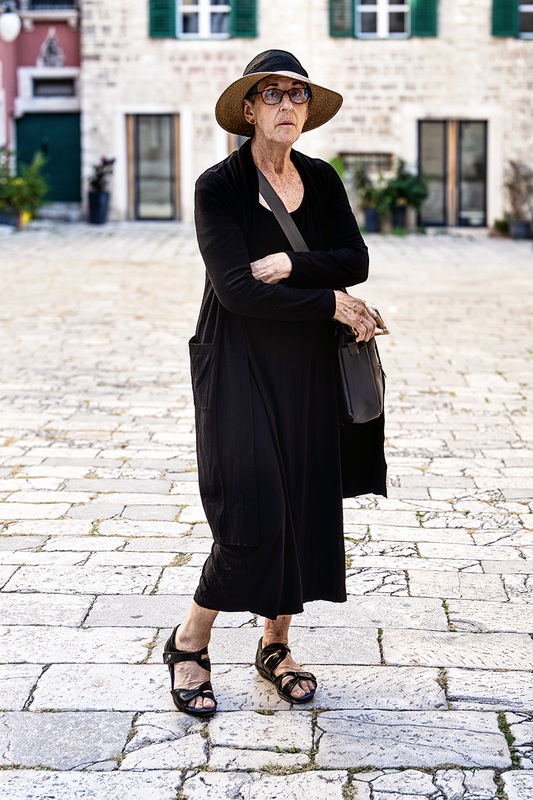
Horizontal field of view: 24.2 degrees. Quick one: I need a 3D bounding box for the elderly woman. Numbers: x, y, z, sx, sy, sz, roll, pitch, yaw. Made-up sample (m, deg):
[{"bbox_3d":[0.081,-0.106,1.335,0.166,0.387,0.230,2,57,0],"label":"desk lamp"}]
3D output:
[{"bbox_3d":[0.016,-0.054,3.290,0.520,1.690,0.430,-4,12,-18],"label":"elderly woman"}]

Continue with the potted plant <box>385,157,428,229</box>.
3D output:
[{"bbox_3d":[2.547,-3.766,22.800,0.820,1.300,0.780,-1,12,-4],"label":"potted plant"}]

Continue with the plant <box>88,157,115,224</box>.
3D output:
[{"bbox_3d":[-3.117,-3.957,23.500,0.480,1.230,0.470,-1,12,-4],"label":"plant"}]

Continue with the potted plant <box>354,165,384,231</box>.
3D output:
[{"bbox_3d":[1.879,-3.693,22.800,0.540,1.230,0.520,-1,12,-4],"label":"potted plant"}]

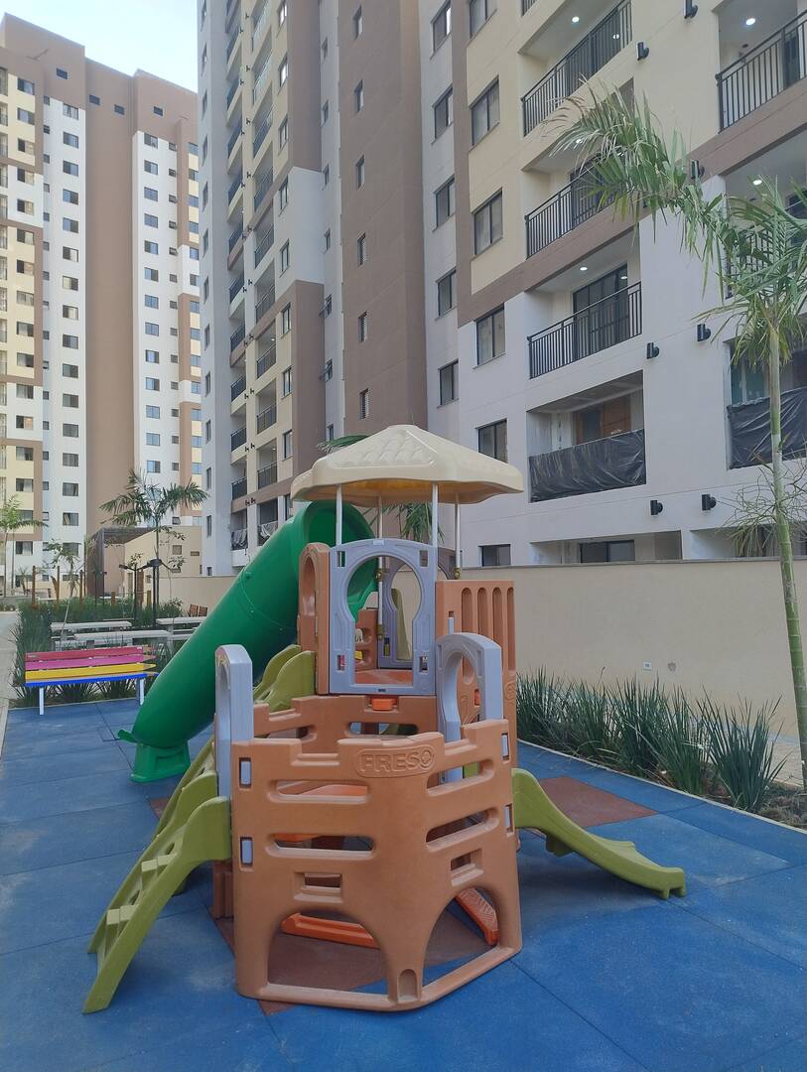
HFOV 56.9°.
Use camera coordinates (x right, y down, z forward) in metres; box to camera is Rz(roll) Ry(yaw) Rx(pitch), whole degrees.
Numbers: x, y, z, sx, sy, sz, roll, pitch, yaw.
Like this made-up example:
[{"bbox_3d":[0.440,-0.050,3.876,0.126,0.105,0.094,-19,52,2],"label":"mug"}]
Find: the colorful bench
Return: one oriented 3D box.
[{"bbox_3d":[-3.945,1.832,9.513,1.570,0.725,0.540,0,-3,-26],"label":"colorful bench"}]

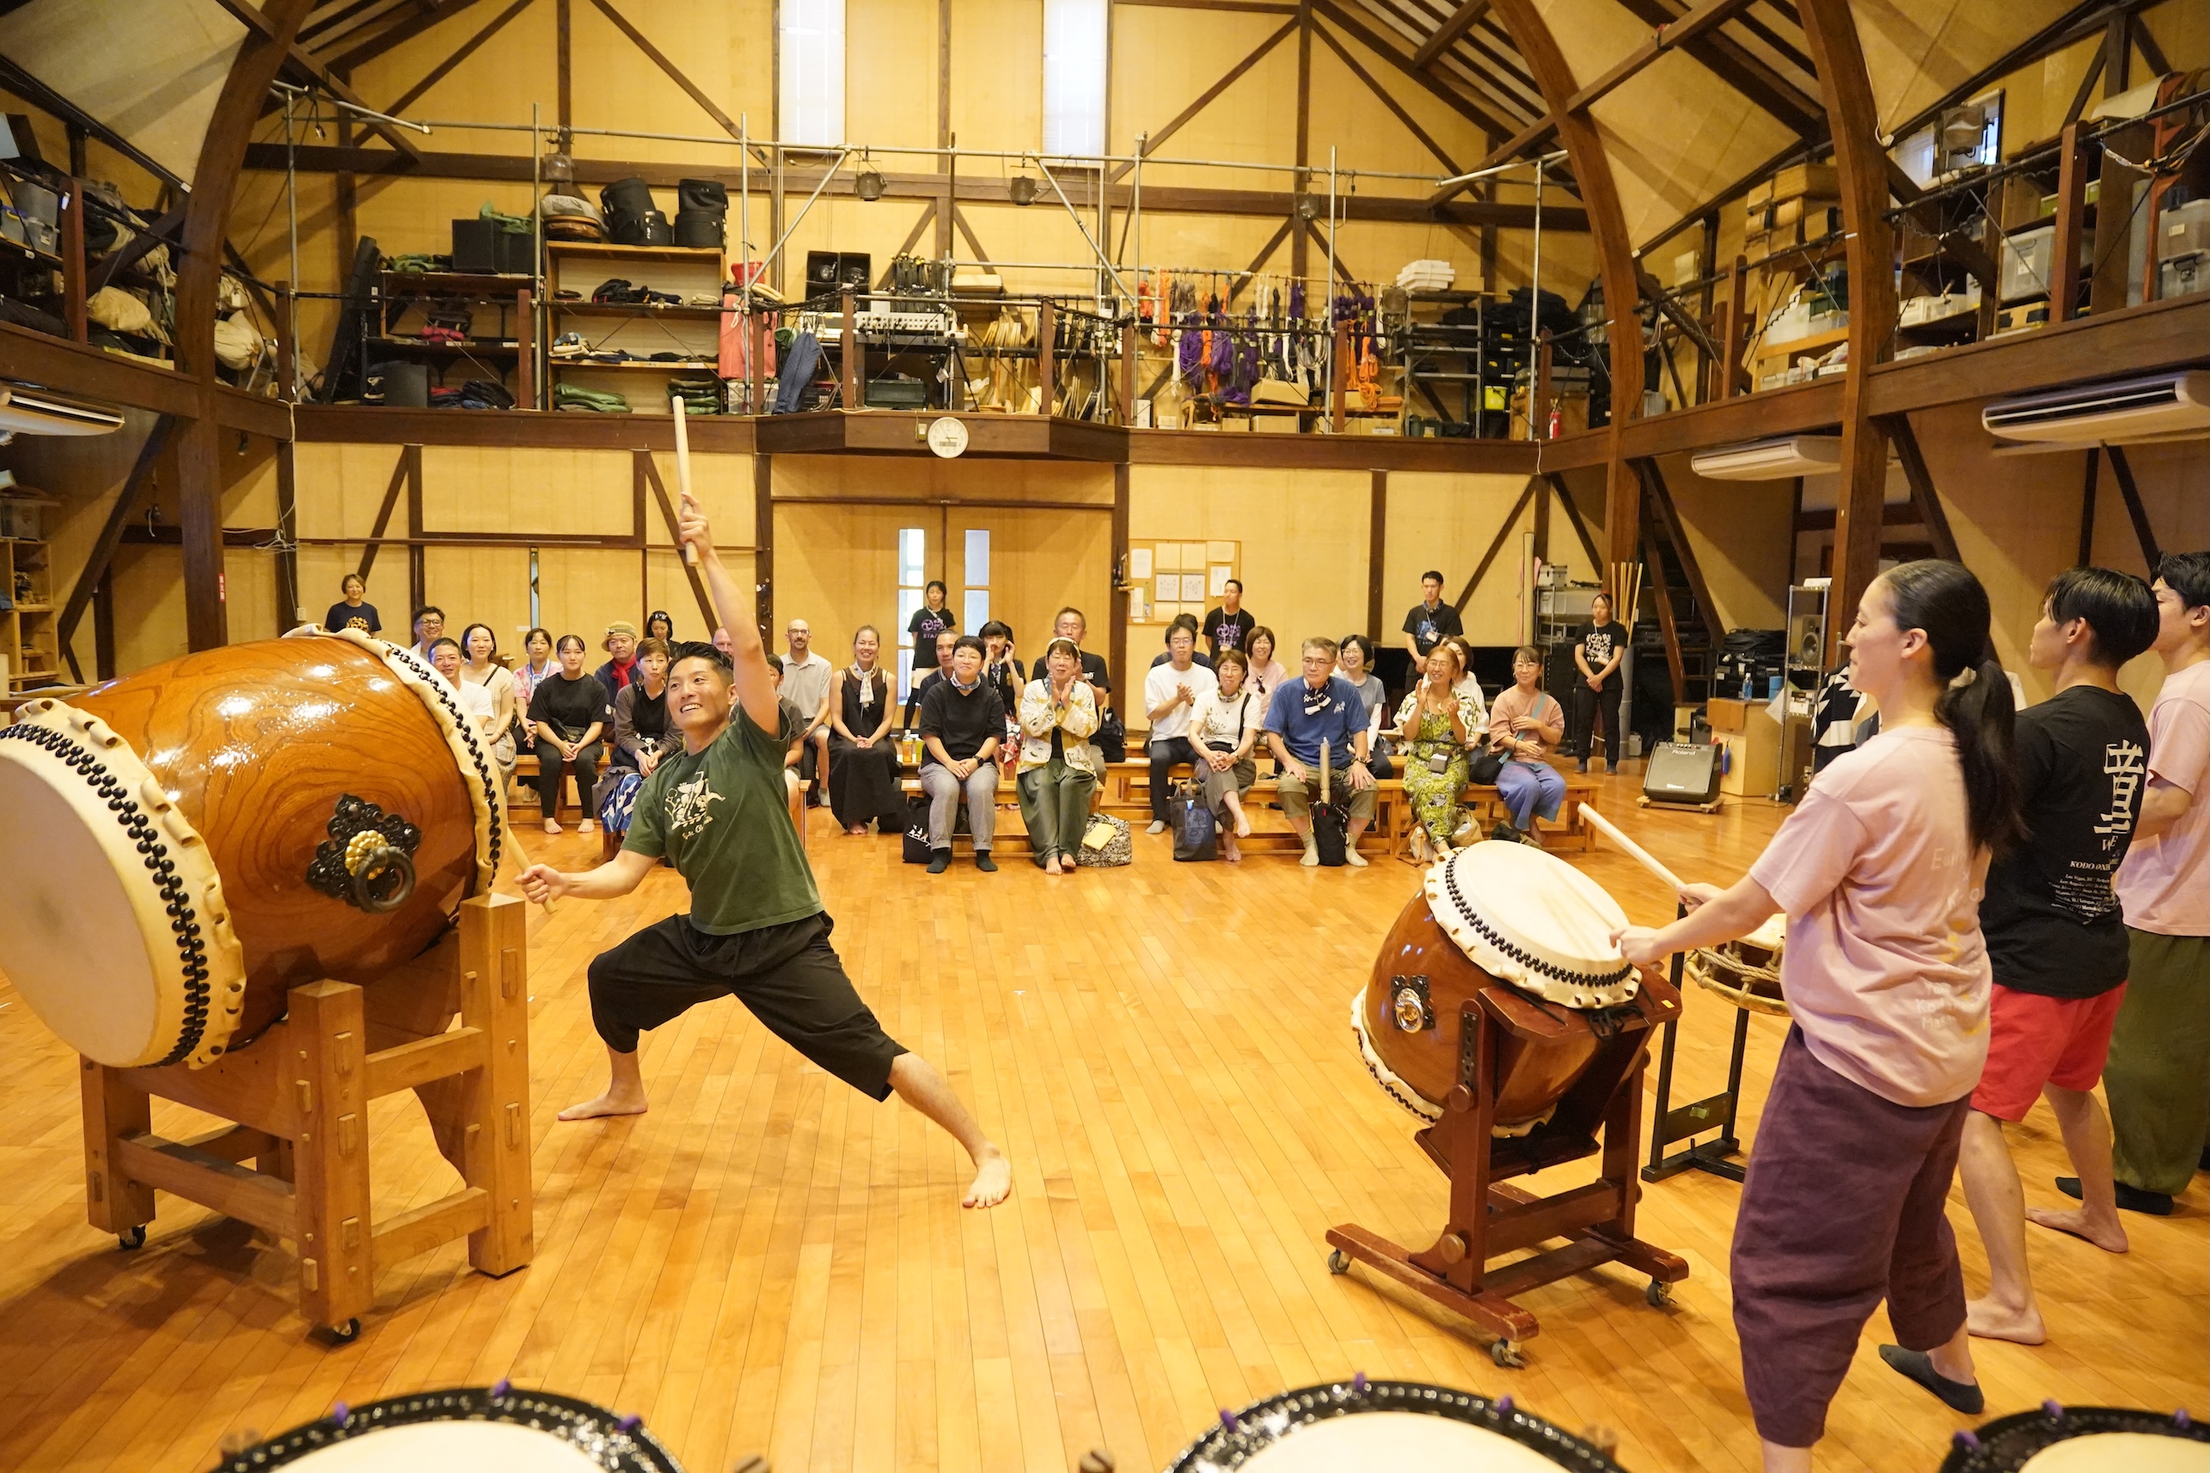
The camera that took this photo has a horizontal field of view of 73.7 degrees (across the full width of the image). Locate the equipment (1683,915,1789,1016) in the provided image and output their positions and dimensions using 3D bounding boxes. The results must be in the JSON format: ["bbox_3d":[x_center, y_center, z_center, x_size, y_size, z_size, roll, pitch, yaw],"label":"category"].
[{"bbox_3d":[1.735,0.560,3.850,0.390,0.190,0.390,9,20,-1],"label":"equipment"}]

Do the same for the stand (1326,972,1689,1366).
[{"bbox_3d":[0.905,0.902,3.296,0.550,0.730,0.550,-3,7,-36],"label":"stand"}]

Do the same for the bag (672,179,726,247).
[{"bbox_3d":[-4.211,-5.451,15.403,0.520,0.723,0.520,0,6,-8],"label":"bag"}]

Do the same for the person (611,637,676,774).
[{"bbox_3d":[-2.501,0.078,8.104,0.460,1.231,0.680,0,6,-7],"label":"person"}]

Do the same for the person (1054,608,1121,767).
[{"bbox_3d":[-0.227,-0.124,9.898,0.560,1.471,0.800,0,6,-11],"label":"person"}]

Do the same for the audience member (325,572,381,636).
[{"bbox_3d":[-6.491,-0.612,12.814,0.470,1.580,0.300,-2,6,-27],"label":"audience member"}]

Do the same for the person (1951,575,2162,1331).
[{"bbox_3d":[2.193,0.437,3.438,0.660,1.670,0.560,-3,7,-31],"label":"person"}]

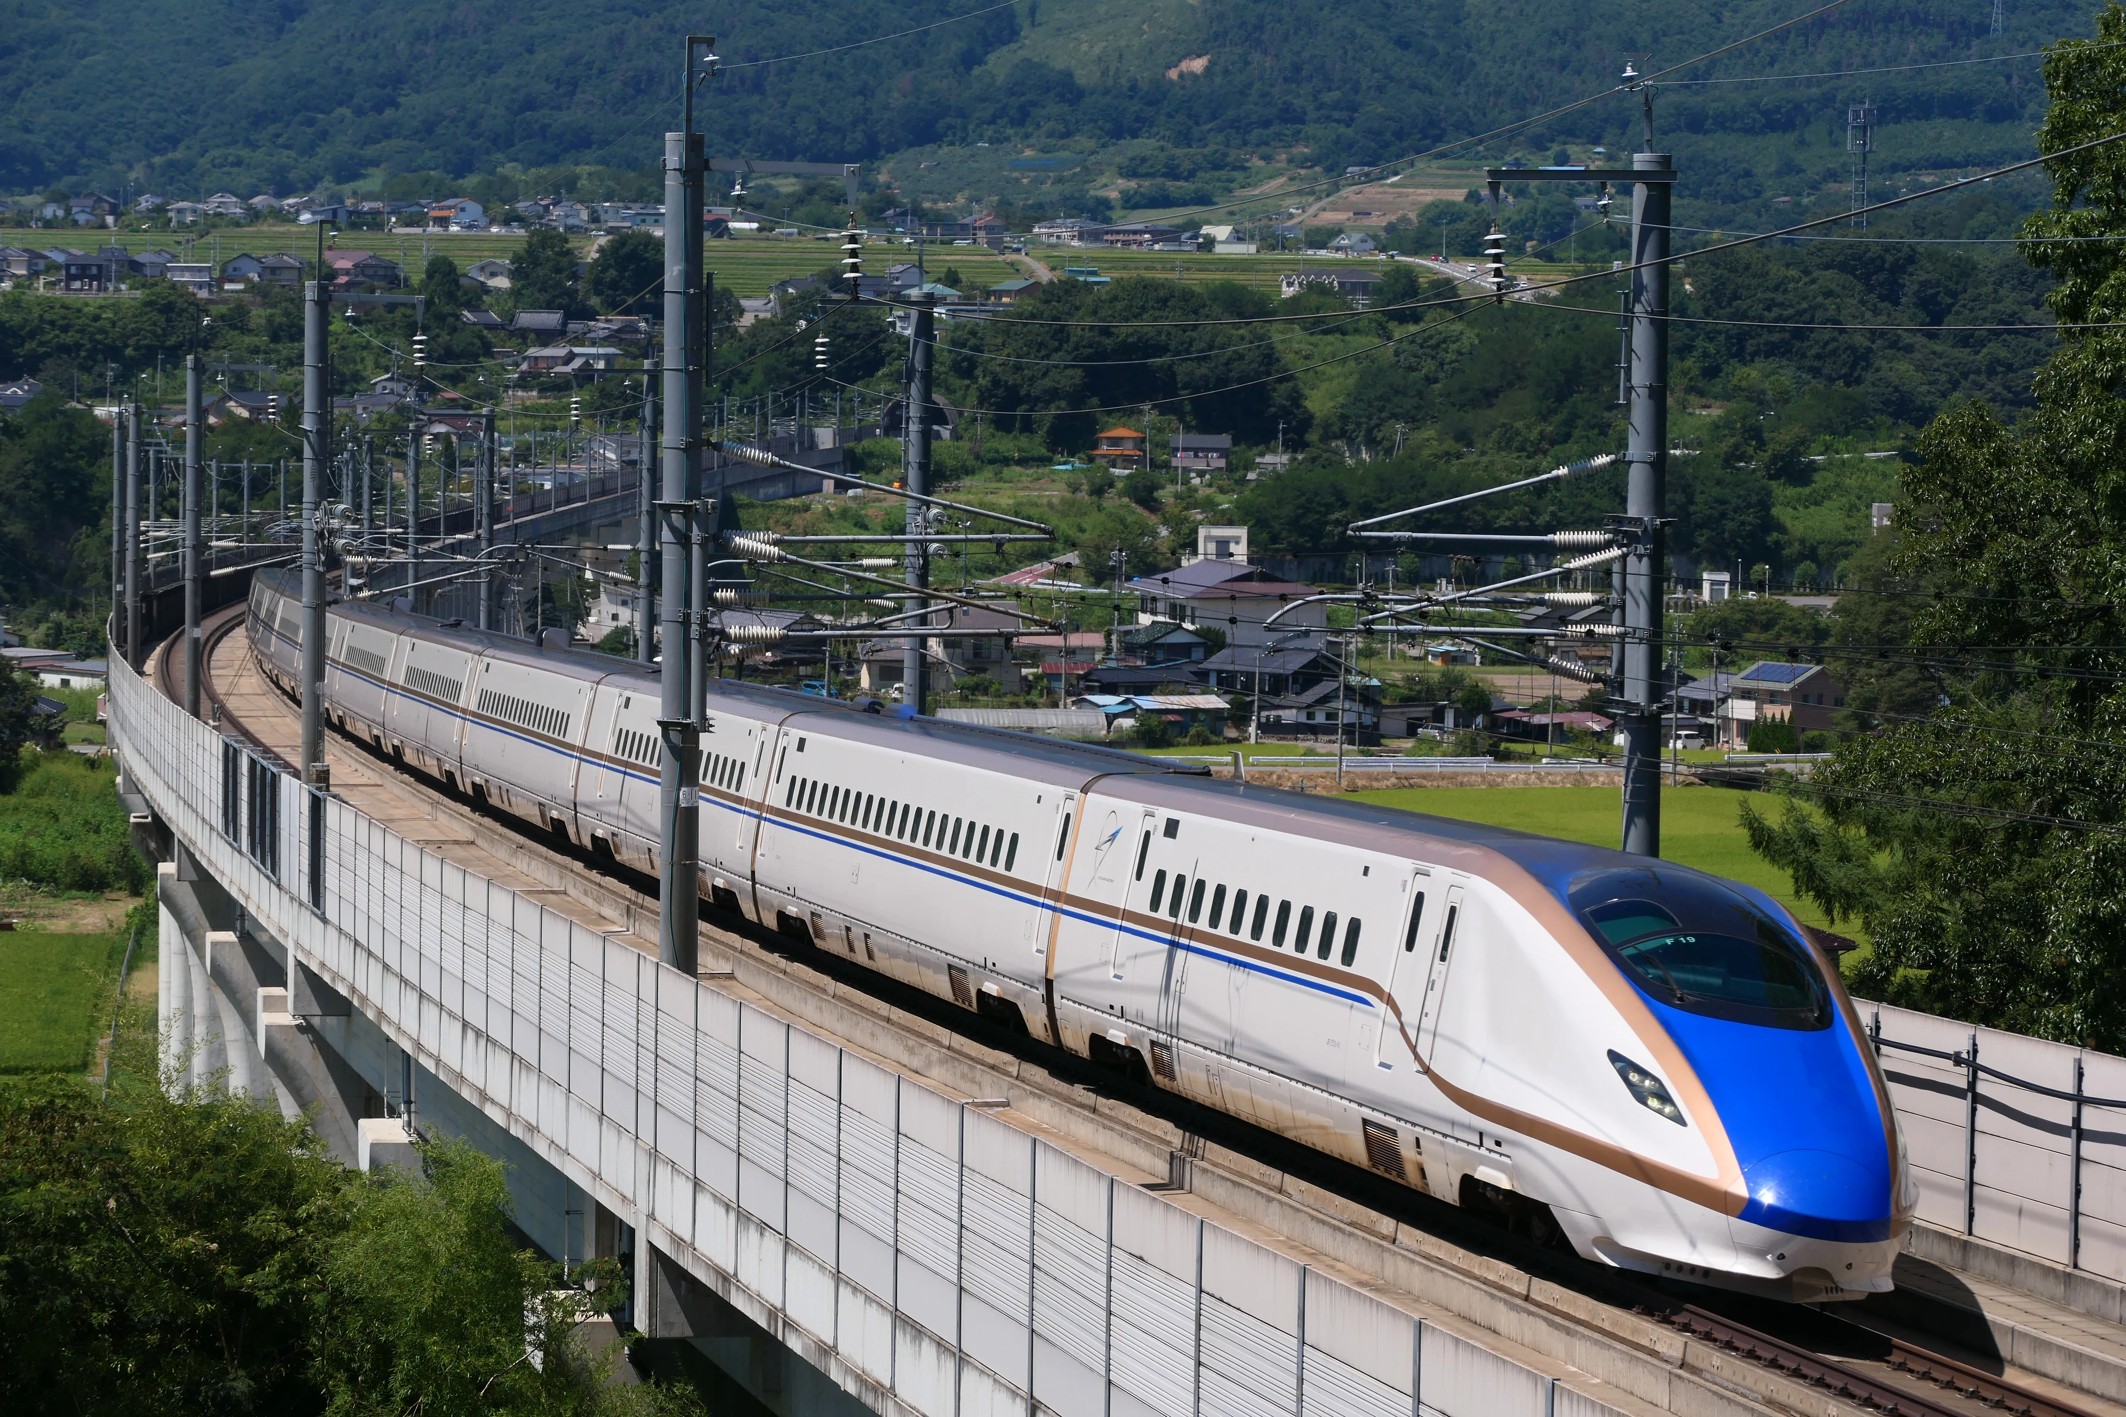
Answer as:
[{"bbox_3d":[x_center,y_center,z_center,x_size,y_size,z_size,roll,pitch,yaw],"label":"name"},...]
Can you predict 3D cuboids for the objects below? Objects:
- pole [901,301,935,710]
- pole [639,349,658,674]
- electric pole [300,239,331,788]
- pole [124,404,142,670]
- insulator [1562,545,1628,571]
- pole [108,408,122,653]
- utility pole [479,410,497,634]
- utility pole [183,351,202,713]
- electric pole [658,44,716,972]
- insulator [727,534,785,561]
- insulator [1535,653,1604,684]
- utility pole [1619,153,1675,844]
[{"bbox_3d":[-2.433,-1.755,125.457,0.430,10.539,0.430,0,3,-10],"label":"pole"},{"bbox_3d":[-9.334,-2.784,167.166,0.380,10.251,0.380,0,3,-9],"label":"pole"},{"bbox_3d":[-12.421,-2.037,123.727,0.440,11.049,0.440,0,3,-10],"label":"electric pole"},{"bbox_3d":[-26.726,-3.902,214.094,0.370,9.689,0.370,0,3,-8],"label":"pole"},{"bbox_3d":[5.518,-1.561,77.245,0.700,0.150,0.150,-16,6,-9],"label":"insulator"},{"bbox_3d":[-32.447,-5.234,255.258,0.350,10.047,0.350,0,3,-8],"label":"pole"},{"bbox_3d":[-16.695,-3.862,215.549,0.370,9.695,0.370,0,3,-8],"label":"utility pole"},{"bbox_3d":[-19.344,-2.782,165.573,0.380,10.178,0.380,0,3,-9],"label":"utility pole"},{"bbox_3d":[-3.822,-1.009,75.901,0.550,11.703,0.550,0,3,-11],"label":"electric pole"},{"bbox_3d":[-3.113,-1.629,75.393,0.600,0.150,0.150,16,0,-11],"label":"insulator"},{"bbox_3d":[5.364,-0.417,78.645,0.736,0.150,0.150,21,-1,-11],"label":"insulator"},{"bbox_3d":[6.088,-0.472,77.774,0.450,10.666,0.450,0,3,-11],"label":"utility pole"}]

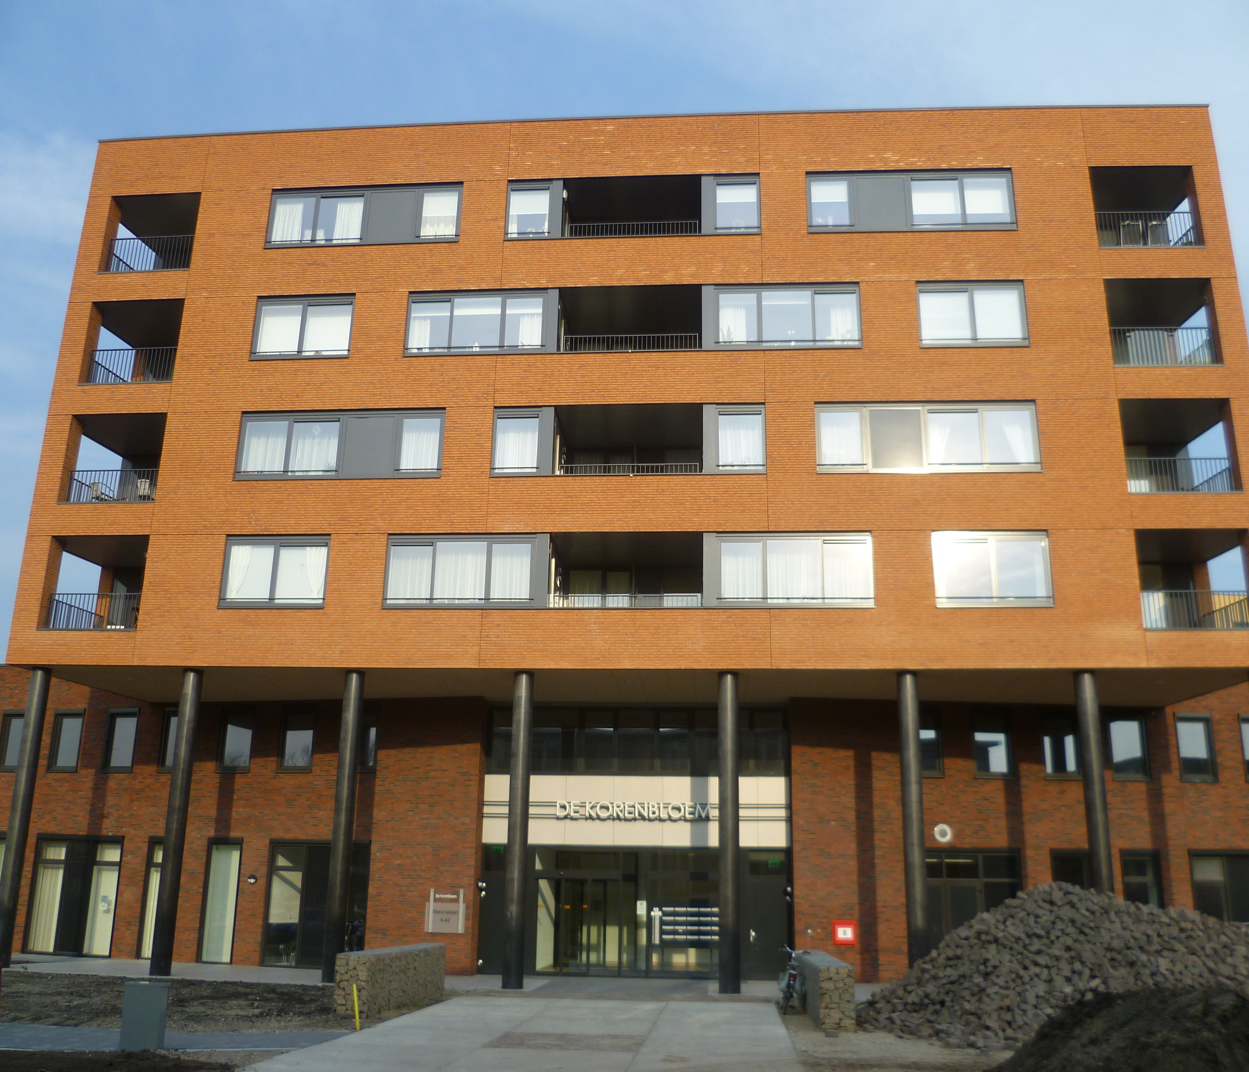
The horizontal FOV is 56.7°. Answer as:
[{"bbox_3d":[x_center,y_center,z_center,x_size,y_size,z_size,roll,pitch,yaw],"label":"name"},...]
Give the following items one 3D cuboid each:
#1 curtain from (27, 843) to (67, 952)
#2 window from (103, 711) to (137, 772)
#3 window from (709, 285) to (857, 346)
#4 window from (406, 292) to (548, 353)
[{"bbox_3d":[-15.054,9.410,30.166,0.824,2.778,0.120,-3,-18,13],"label":"curtain"},{"bbox_3d":[-13.293,5.410,30.543,0.943,1.704,0.150,-3,-18,13],"label":"window"},{"bbox_3d":[3.763,-5.069,26.778,3.371,1.614,0.150,0,-17,4],"label":"window"},{"bbox_3d":[-3.471,-5.043,27.330,3.340,1.592,0.120,0,-17,4],"label":"window"}]

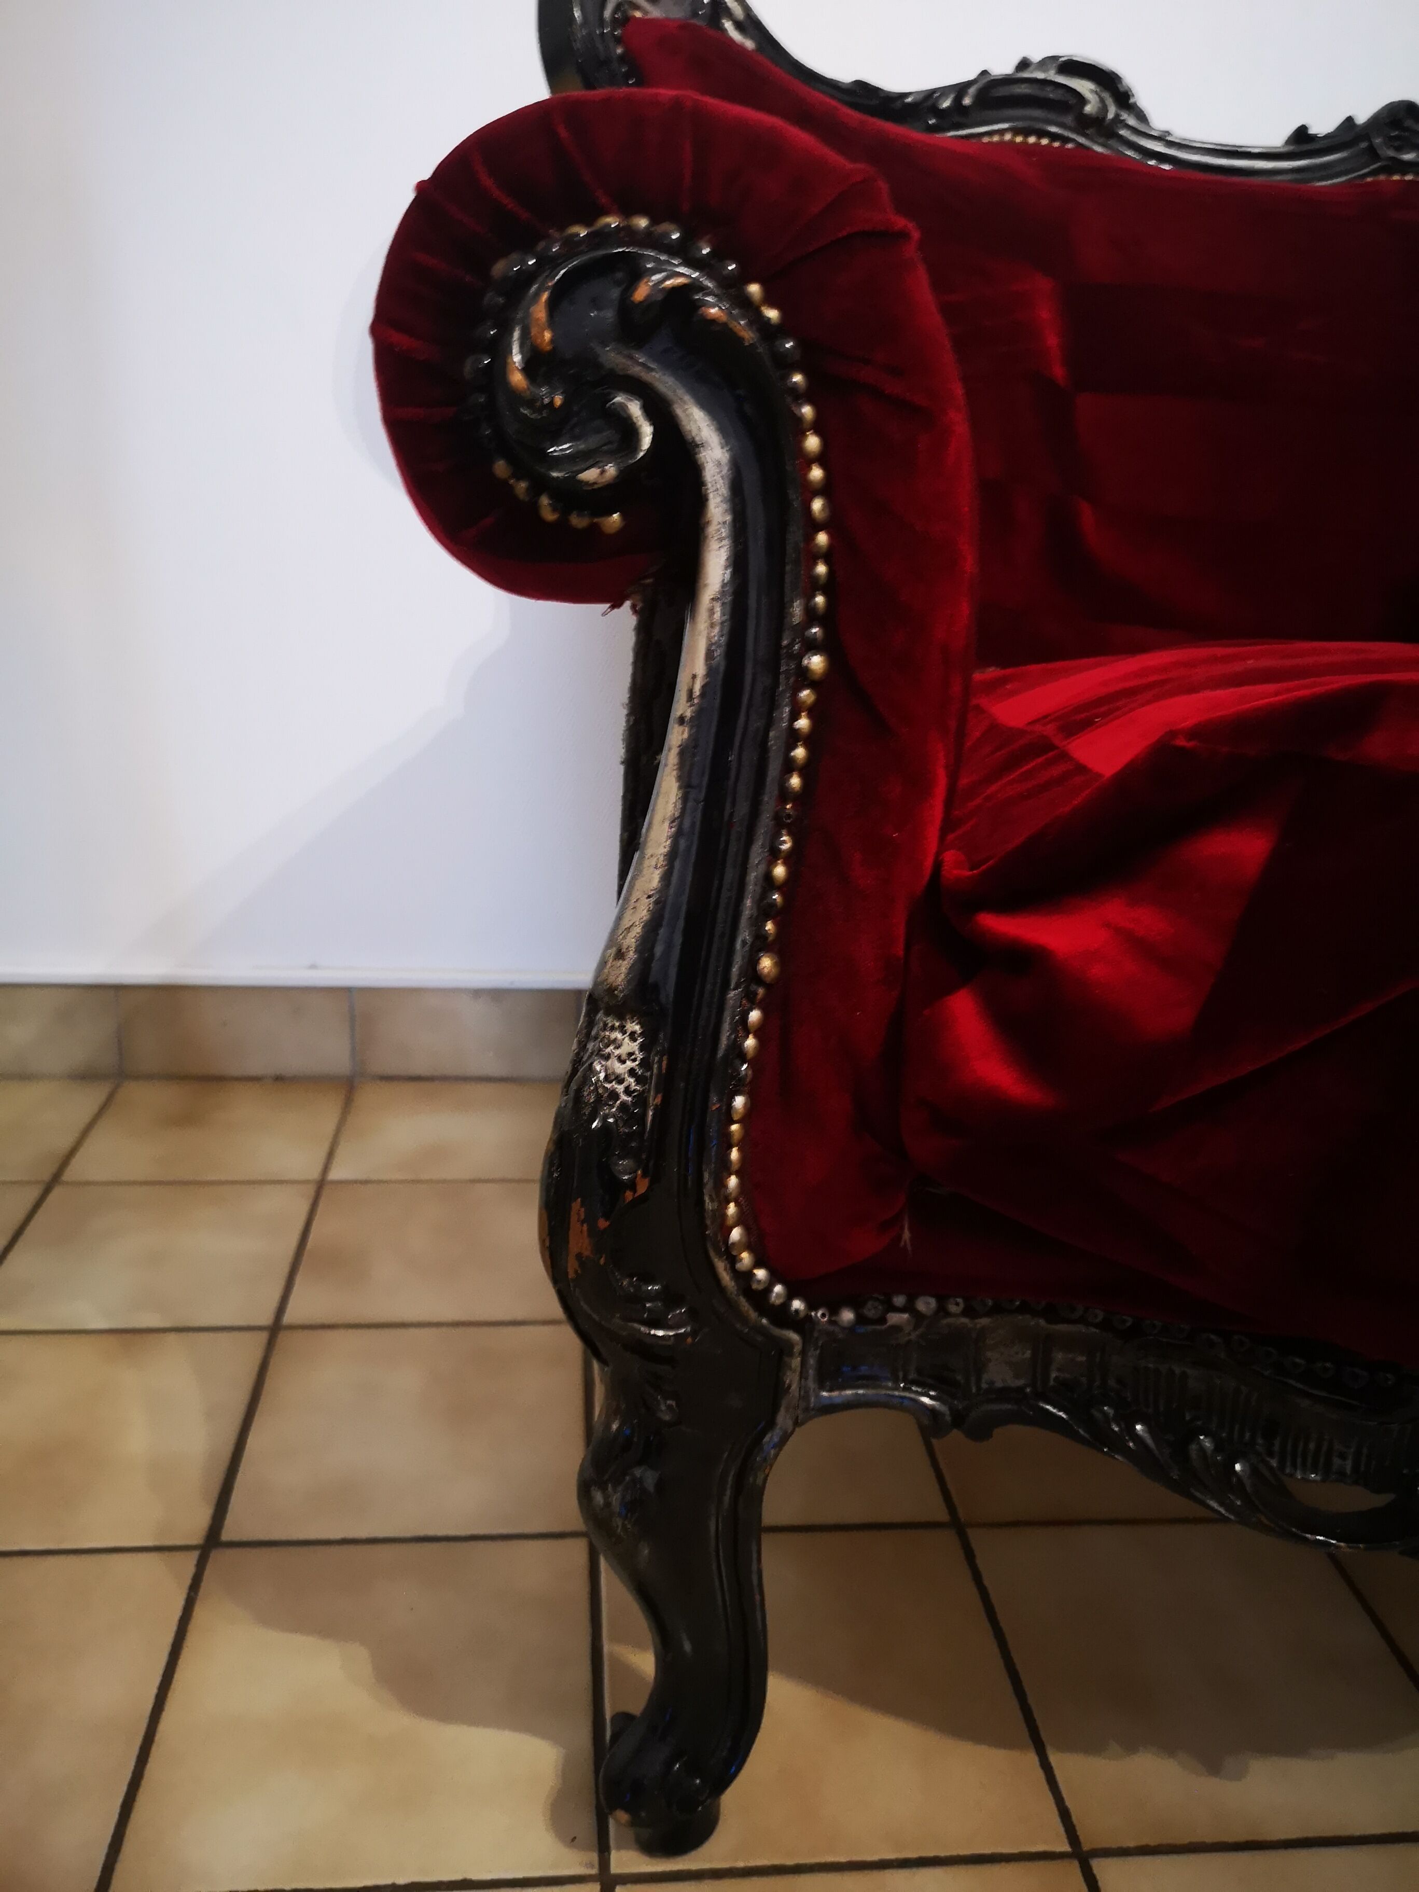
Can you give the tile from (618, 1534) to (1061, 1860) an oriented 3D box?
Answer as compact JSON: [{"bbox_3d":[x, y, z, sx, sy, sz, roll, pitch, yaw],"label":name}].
[{"bbox_3d":[0.048,0.361,0.722,0.199,0.010,0.199,1,19,-6],"label":"tile"}]

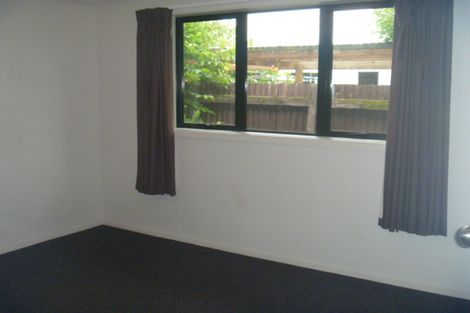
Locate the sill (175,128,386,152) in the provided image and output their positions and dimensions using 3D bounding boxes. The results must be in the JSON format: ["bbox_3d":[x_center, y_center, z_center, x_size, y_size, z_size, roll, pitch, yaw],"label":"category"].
[{"bbox_3d":[0.366,-0.145,3.998,2.087,0.075,0.166,5,9,29],"label":"sill"}]

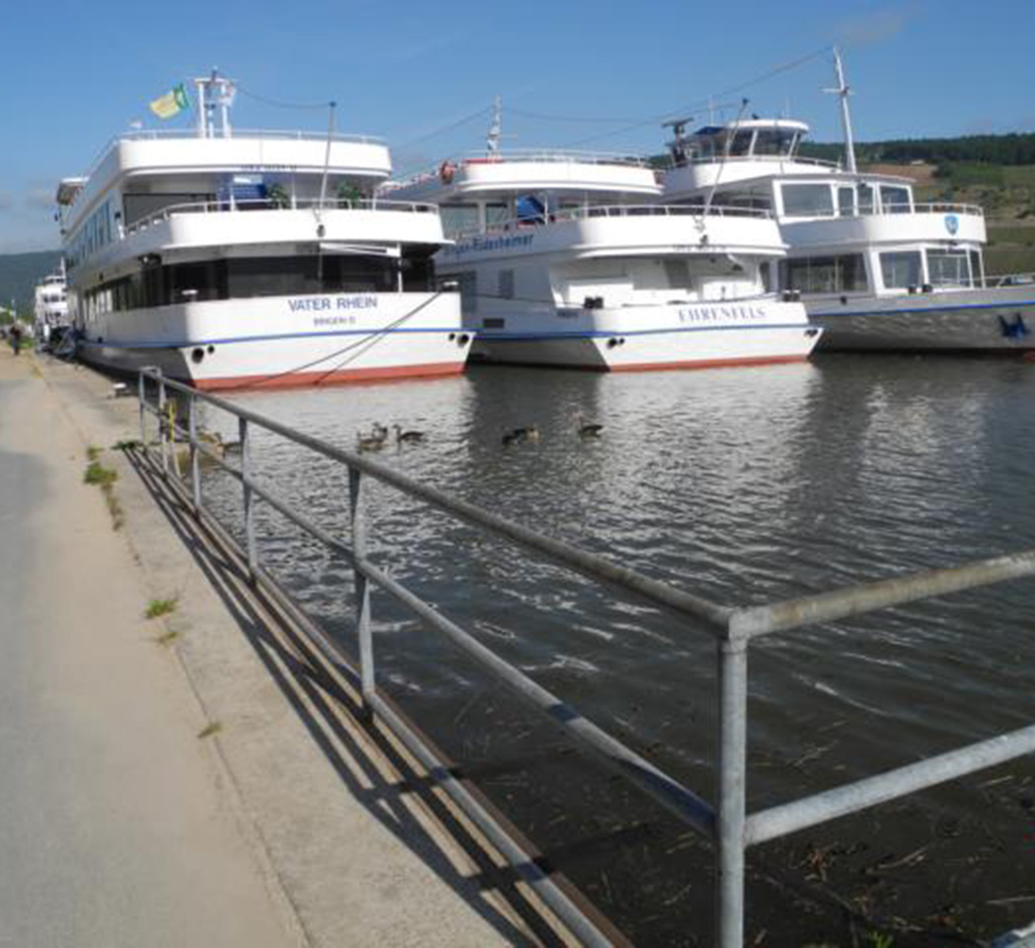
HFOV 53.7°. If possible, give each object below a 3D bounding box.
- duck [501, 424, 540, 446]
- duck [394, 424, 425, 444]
[{"bbox_3d":[0.049,-0.581,15.140,0.520,0.280,0.210,-1,9,0],"label":"duck"},{"bbox_3d":[-1.646,-0.611,15.588,0.460,0.270,0.190,-2,9,-6],"label":"duck"}]

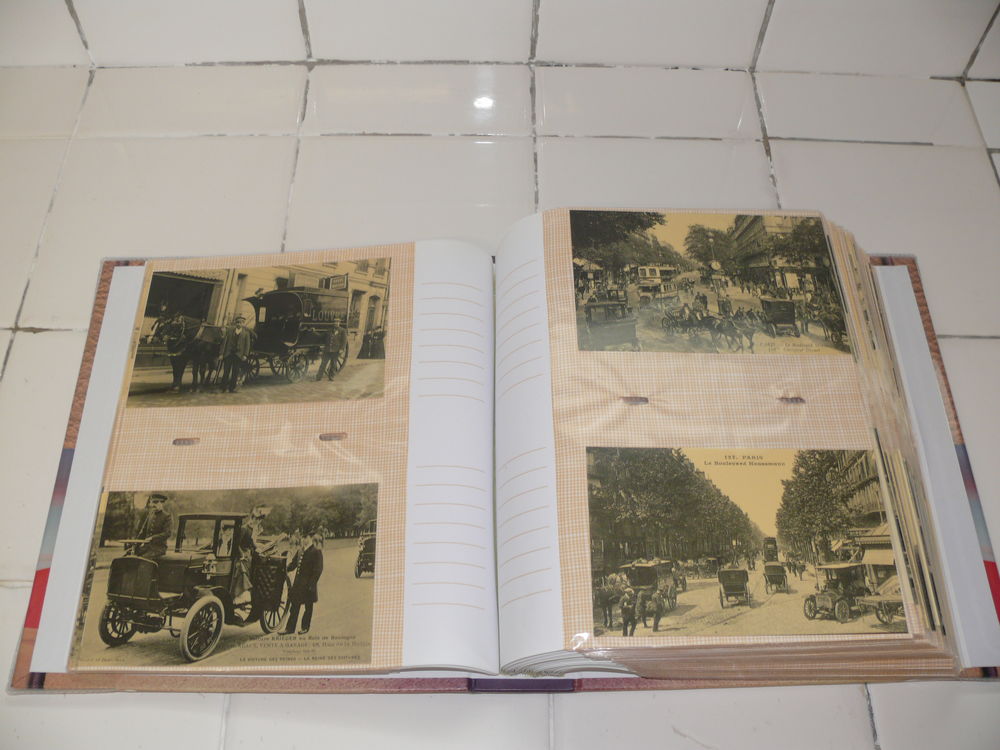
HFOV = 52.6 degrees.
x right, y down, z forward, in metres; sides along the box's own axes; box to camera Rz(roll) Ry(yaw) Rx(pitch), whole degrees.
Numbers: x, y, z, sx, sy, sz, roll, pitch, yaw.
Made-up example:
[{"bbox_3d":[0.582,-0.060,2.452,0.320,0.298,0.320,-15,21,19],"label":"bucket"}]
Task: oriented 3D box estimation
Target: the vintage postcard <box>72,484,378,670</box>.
[{"bbox_3d":[-0.130,0.097,0.491,0.140,0.003,0.090,-2,61,3],"label":"vintage postcard"}]

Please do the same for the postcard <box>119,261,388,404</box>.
[{"bbox_3d":[-0.131,-0.024,0.557,0.140,0.003,0.090,-2,61,3],"label":"postcard"}]

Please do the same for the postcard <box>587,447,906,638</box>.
[{"bbox_3d":[0.111,0.074,0.463,0.140,0.003,0.090,1,61,-2],"label":"postcard"}]

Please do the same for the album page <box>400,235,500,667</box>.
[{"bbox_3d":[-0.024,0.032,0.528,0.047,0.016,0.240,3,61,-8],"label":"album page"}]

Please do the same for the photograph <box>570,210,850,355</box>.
[{"bbox_3d":[0.108,-0.050,0.534,0.140,0.003,0.090,1,61,-2],"label":"photograph"}]

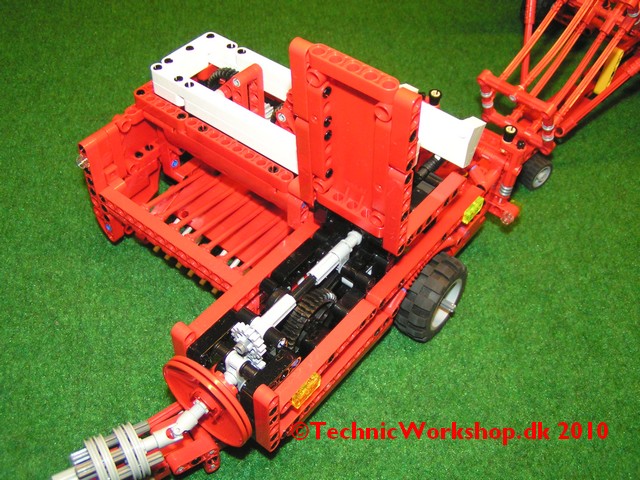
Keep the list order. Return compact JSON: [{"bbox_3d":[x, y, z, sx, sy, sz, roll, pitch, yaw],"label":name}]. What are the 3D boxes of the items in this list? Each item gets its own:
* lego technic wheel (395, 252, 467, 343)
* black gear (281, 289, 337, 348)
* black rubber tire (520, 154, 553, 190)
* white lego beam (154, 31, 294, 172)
[{"bbox_3d":[0.055,0.028,0.351,0.021,0.044,0.044,31,54,24],"label":"lego technic wheel"},{"bbox_3d":[-0.005,0.039,0.328,0.008,0.038,0.038,31,54,24],"label":"black gear"},{"bbox_3d":[0.137,-0.043,0.446,0.022,0.022,0.013,-28,53,-25],"label":"black rubber tire"},{"bbox_3d":[-0.035,-0.074,0.371,0.107,0.016,0.048,31,54,24],"label":"white lego beam"}]

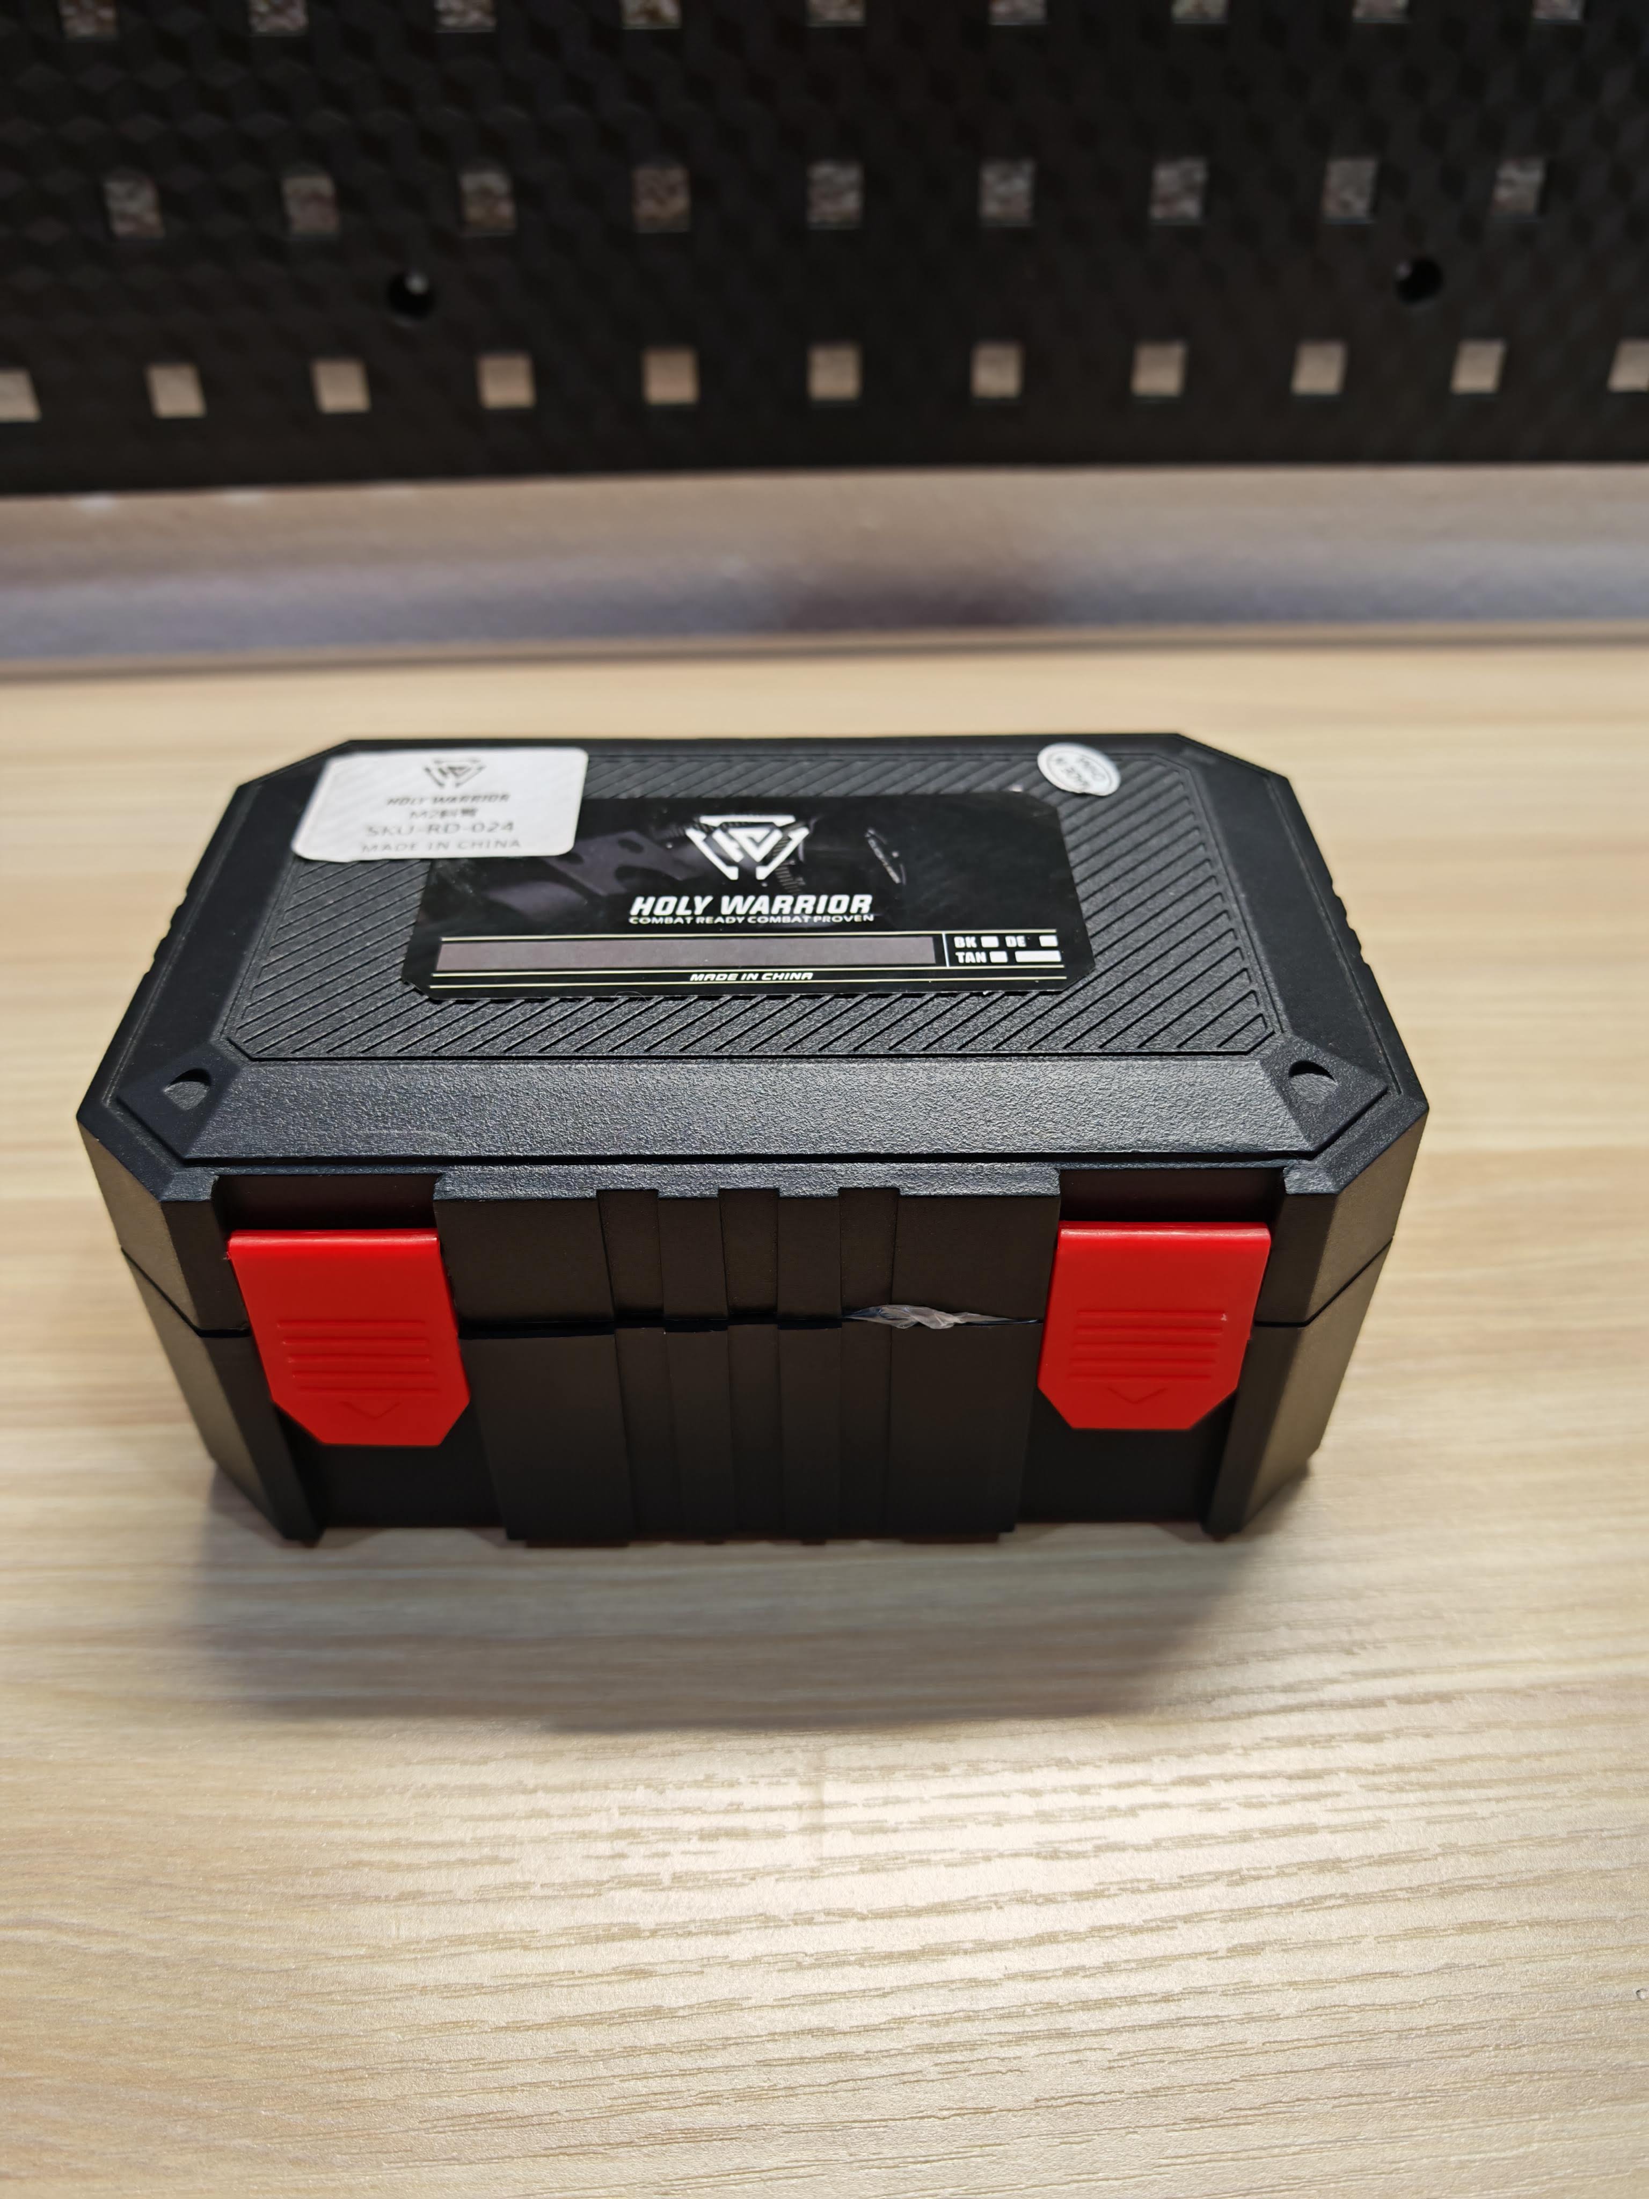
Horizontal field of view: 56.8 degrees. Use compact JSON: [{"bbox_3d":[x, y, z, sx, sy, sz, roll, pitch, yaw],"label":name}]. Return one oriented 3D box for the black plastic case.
[{"bbox_3d":[-0.009,-0.001,0.237,0.169,0.079,0.107,0,43,0],"label":"black plastic case"}]

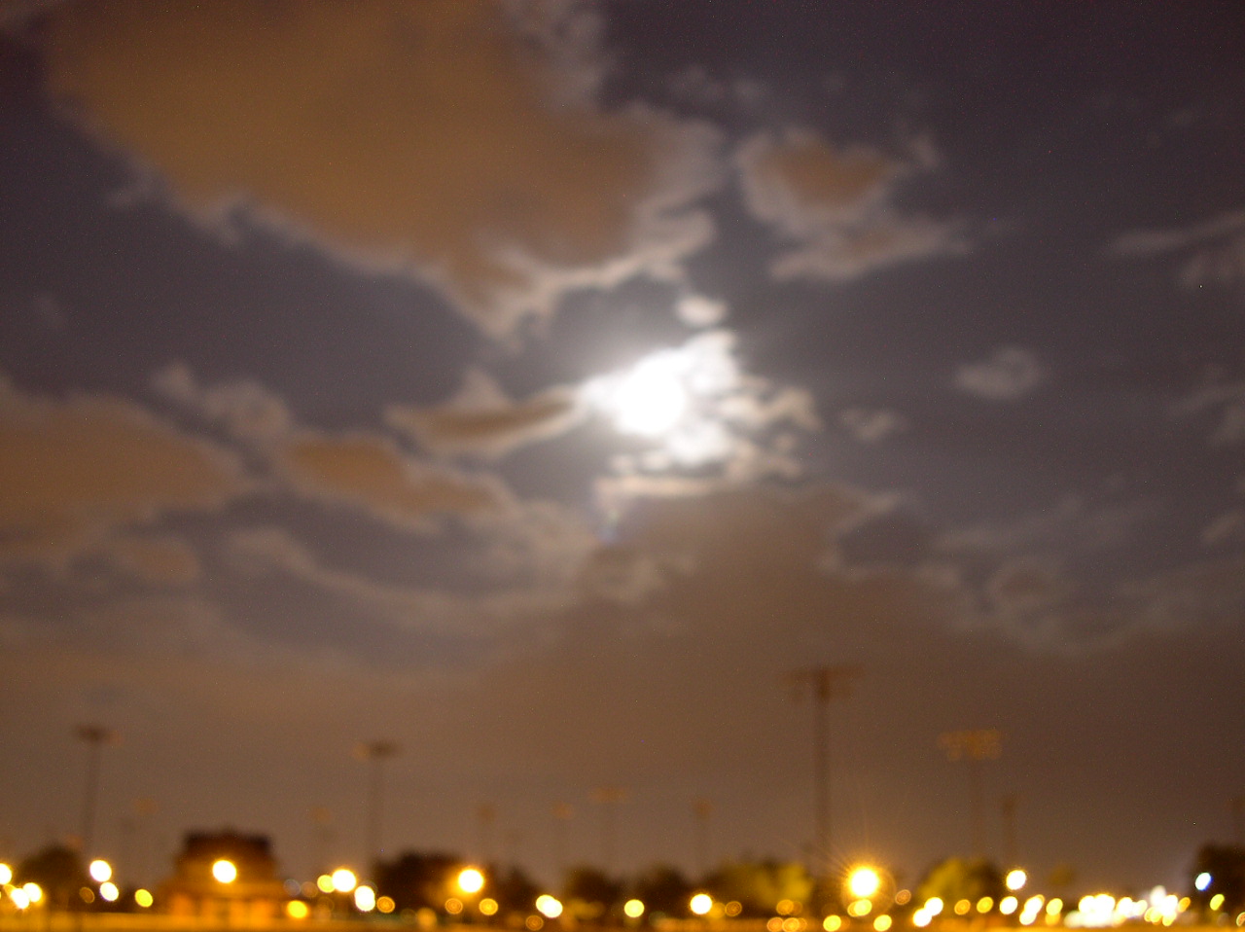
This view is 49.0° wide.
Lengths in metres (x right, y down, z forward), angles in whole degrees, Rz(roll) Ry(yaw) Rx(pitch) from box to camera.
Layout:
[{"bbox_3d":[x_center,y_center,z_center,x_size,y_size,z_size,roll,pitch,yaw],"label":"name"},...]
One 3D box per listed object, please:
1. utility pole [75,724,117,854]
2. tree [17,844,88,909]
[{"bbox_3d":[-54.072,35.576,137.243,3.320,18.500,1.000,0,-18,0],"label":"utility pole"},{"bbox_3d":[-56.331,40.758,133.948,6.670,6.620,6.670,7,-19,-21],"label":"tree"}]

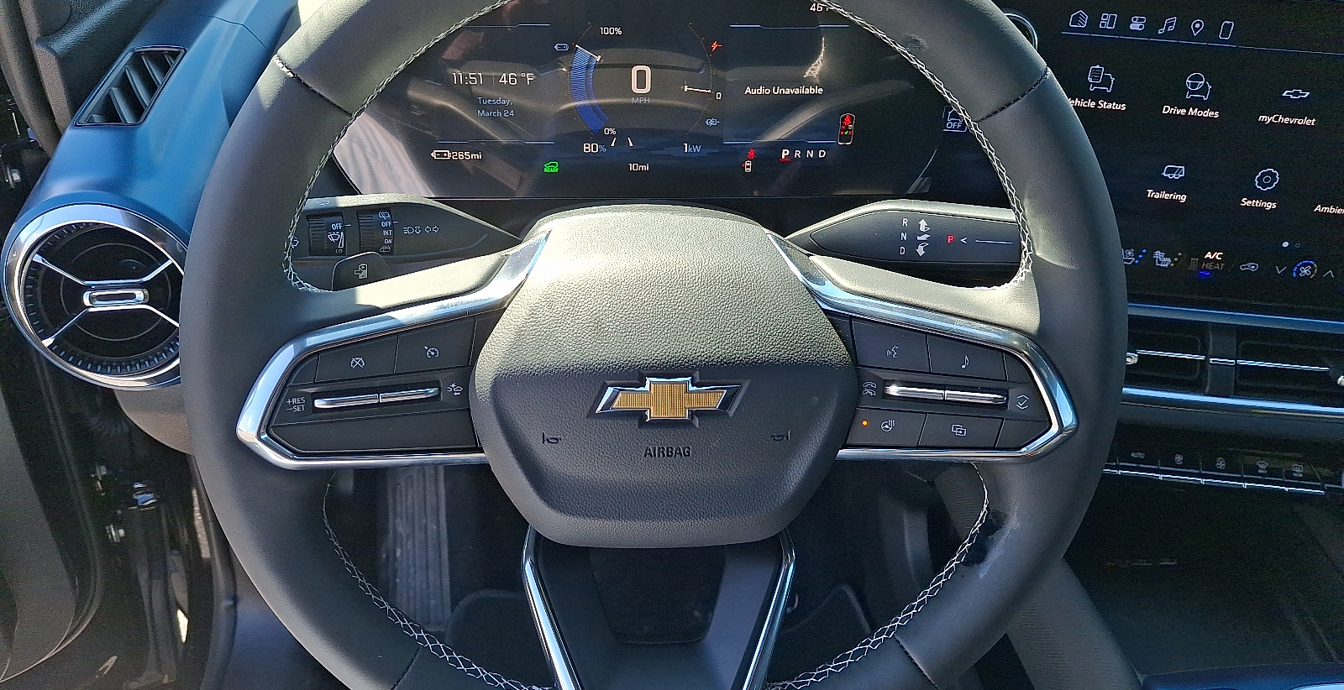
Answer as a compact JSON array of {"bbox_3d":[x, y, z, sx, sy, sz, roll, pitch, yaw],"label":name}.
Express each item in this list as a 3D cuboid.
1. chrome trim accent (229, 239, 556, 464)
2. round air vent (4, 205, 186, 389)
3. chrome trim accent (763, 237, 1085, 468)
[{"bbox_3d":[-0.109,0.005,0.394,0.126,0.094,0.036,-3,12,-15],"label":"chrome trim accent"},{"bbox_3d":[-0.312,-0.023,0.540,0.112,0.112,0.028,0,25,-4],"label":"round air vent"},{"bbox_3d":[0.104,0.004,0.410,0.126,0.094,0.036,2,11,6],"label":"chrome trim accent"}]

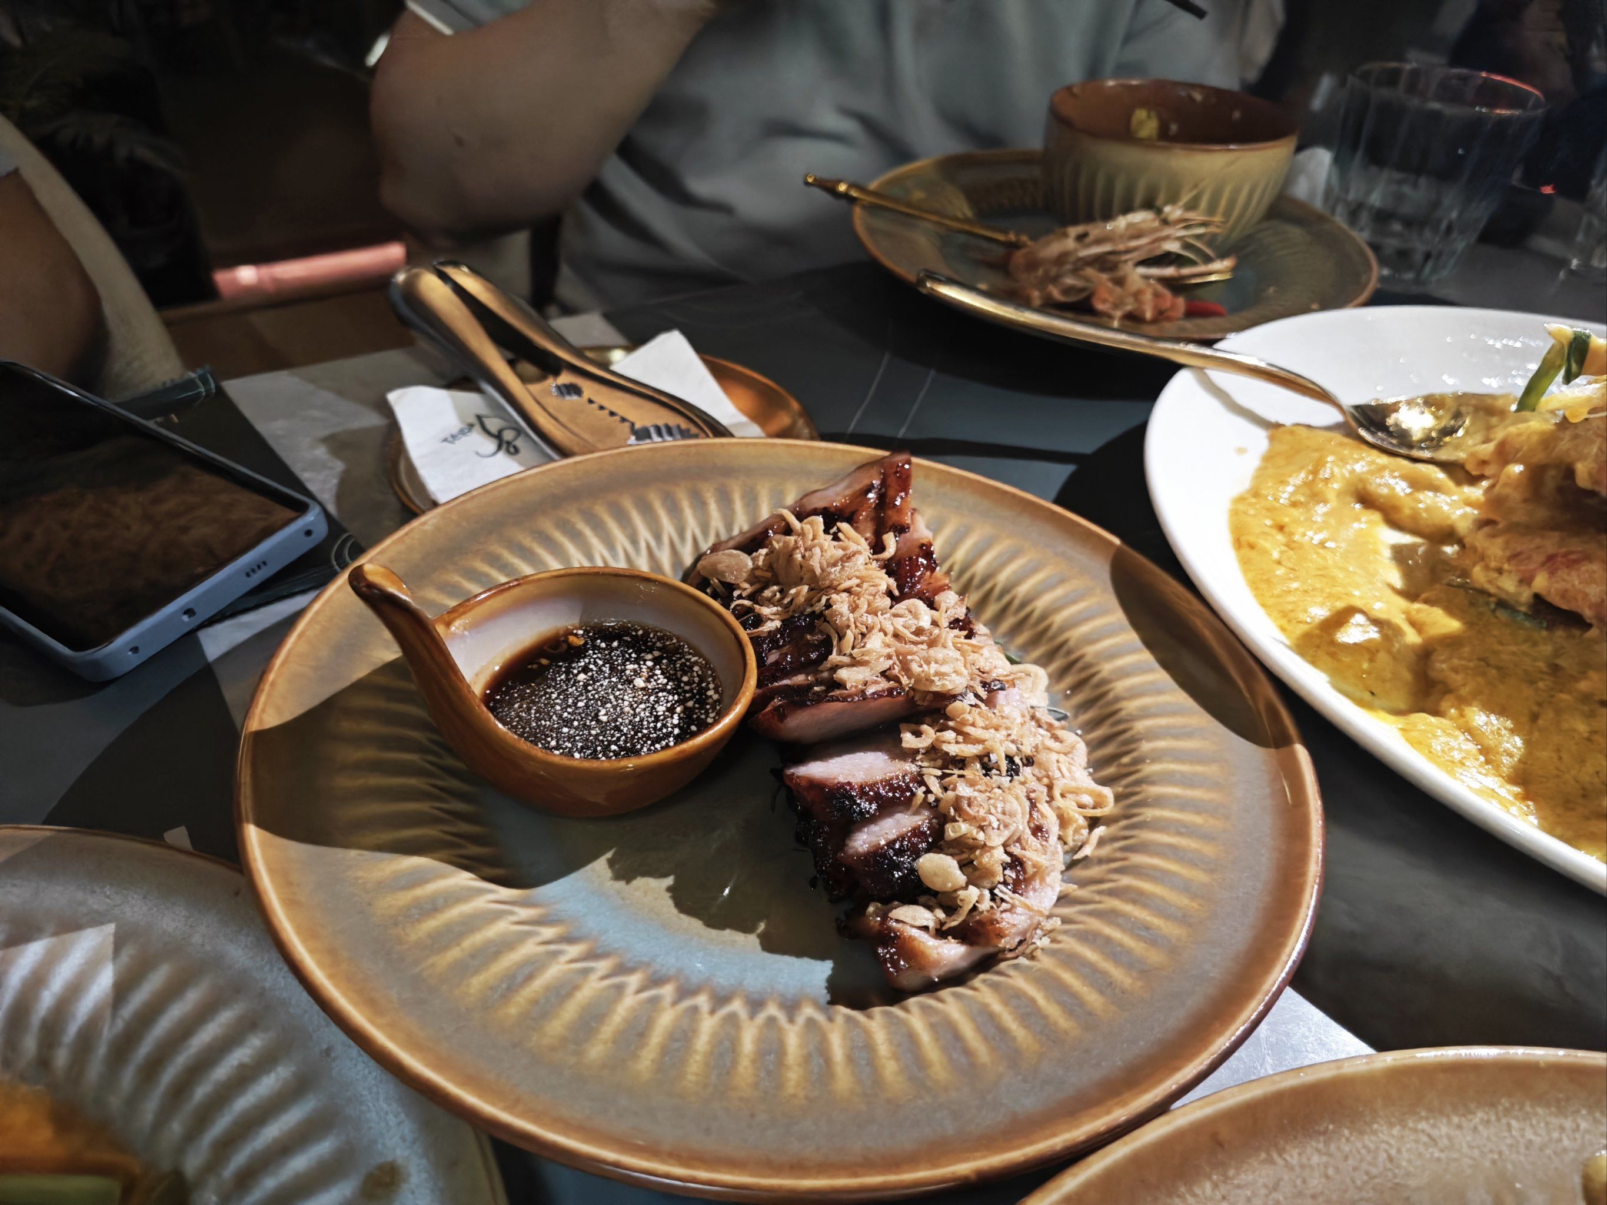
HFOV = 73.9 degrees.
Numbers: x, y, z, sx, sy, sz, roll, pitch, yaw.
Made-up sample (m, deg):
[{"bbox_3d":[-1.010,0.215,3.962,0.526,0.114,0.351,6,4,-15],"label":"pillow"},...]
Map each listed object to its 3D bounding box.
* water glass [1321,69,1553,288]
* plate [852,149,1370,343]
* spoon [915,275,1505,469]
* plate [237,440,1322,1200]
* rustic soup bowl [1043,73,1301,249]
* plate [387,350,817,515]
[{"bbox_3d":[0.304,-0.211,0.533,0.083,0.087,0.083,2,40,0],"label":"water glass"},{"bbox_3d":[0.148,-0.175,0.531,0.248,0.028,0.248,1,40,-1],"label":"plate"},{"bbox_3d":[0.149,-0.092,0.395,0.219,0.028,0.043,20,43,10],"label":"spoon"},{"bbox_3d":[-0.003,0.028,0.265,0.243,0.028,0.243,5,36,0],"label":"plate"},{"bbox_3d":[0.183,-0.222,0.551,0.118,0.058,0.118,2,40,0],"label":"rustic soup bowl"},{"bbox_3d":[-0.069,-0.049,0.378,0.144,0.020,0.144,1,40,-1],"label":"plate"}]

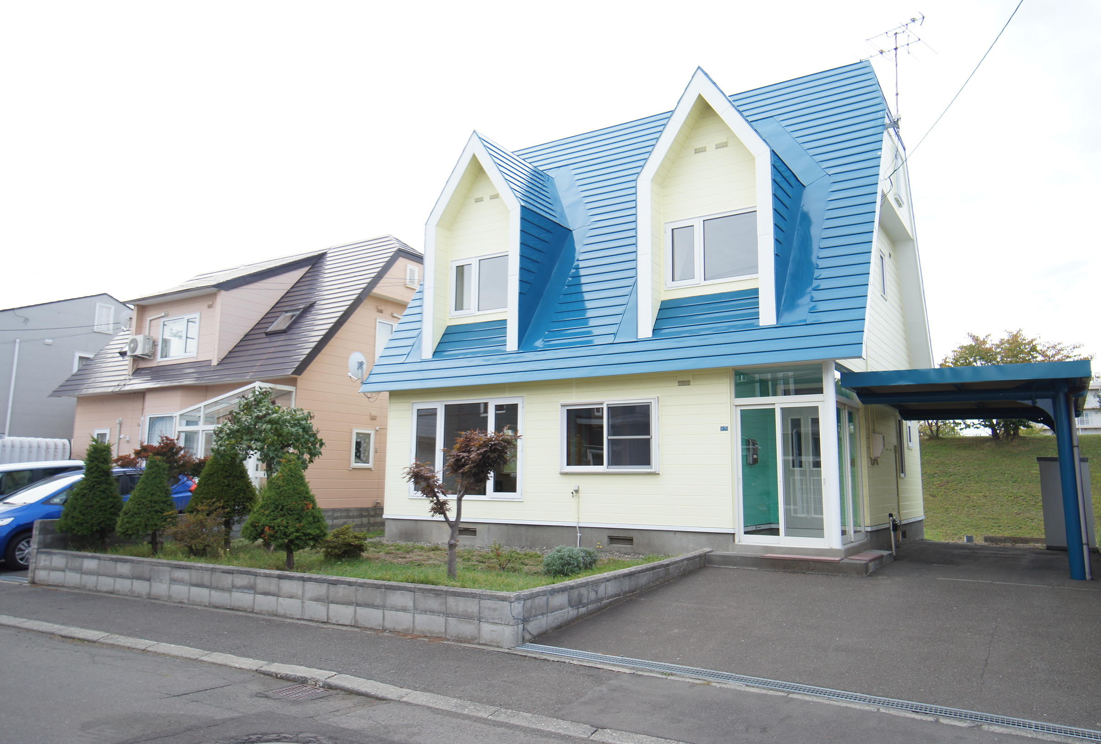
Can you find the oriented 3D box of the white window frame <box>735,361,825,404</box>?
[{"bbox_3d":[3.375,0.180,11.487,1.330,0.560,0.100,-4,-9,32],"label":"white window frame"}]

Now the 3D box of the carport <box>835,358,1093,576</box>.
[{"bbox_3d":[6.613,1.559,11.989,2.840,2.690,5.400,-4,-9,32],"label":"carport"}]

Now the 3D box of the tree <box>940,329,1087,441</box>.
[{"bbox_3d":[13.386,0.329,22.479,3.500,3.150,3.400,-4,-9,32],"label":"tree"}]

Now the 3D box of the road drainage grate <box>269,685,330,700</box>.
[{"bbox_3d":[-1.937,2.458,5.965,0.350,0.040,0.300,-4,-9,32],"label":"road drainage grate"}]

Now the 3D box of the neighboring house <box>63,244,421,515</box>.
[{"bbox_3d":[-8.150,0.399,22.822,10.500,7.700,7.700,-4,-9,32],"label":"neighboring house"}]

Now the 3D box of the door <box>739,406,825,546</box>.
[{"bbox_3d":[3.364,1.476,11.309,1.310,2.040,0.100,-4,-9,32],"label":"door"}]

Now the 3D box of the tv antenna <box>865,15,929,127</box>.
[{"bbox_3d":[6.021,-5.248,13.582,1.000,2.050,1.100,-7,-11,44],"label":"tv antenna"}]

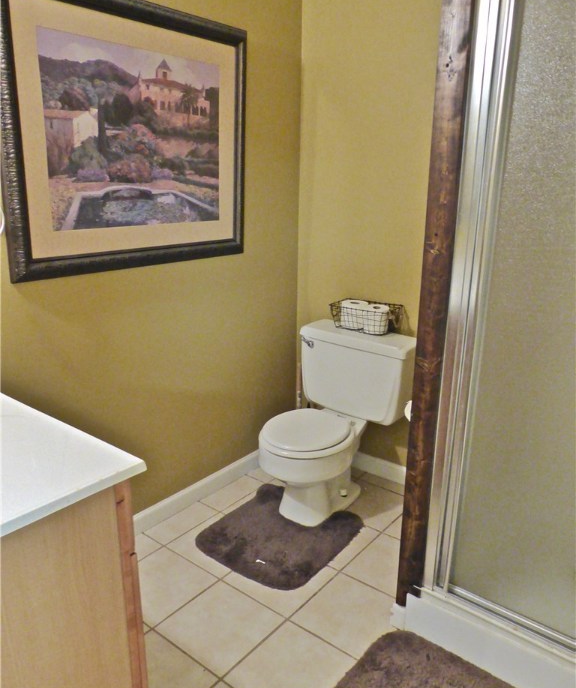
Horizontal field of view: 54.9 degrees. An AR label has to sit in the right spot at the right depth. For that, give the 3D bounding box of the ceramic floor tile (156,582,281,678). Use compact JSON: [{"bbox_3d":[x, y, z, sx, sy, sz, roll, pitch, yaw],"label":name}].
[{"bbox_3d":[-0.215,0.913,1.798,0.302,0.010,0.302,13,20,37],"label":"ceramic floor tile"}]

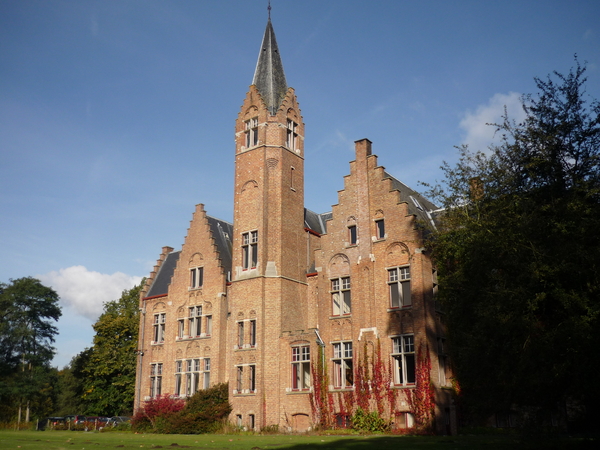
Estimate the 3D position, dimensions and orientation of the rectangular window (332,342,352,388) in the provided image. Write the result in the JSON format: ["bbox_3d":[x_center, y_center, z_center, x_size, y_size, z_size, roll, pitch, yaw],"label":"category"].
[{"bbox_3d":[2.812,9.055,36.803,1.524,2.966,0.250,-14,-23,34],"label":"rectangular window"}]

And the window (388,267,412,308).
[{"bbox_3d":[6.434,4.047,36.741,1.570,2.810,0.220,-14,-22,34],"label":"window"}]

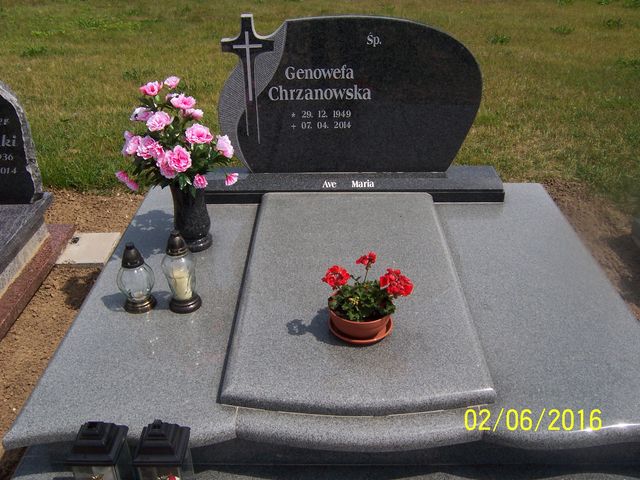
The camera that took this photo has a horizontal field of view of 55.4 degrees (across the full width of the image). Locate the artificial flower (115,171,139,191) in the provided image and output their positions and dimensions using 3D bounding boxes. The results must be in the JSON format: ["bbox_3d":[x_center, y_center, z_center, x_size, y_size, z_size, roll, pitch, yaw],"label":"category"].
[{"bbox_3d":[-0.635,-0.195,2.002,0.045,0.075,0.080,-45,46,-15],"label":"artificial flower"}]

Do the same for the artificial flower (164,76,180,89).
[{"bbox_3d":[-0.490,-0.523,2.026,0.058,0.050,0.055,11,2,18],"label":"artificial flower"}]

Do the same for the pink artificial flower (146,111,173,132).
[{"bbox_3d":[-0.522,-0.385,1.983,0.088,0.075,0.055,7,4,12],"label":"pink artificial flower"}]

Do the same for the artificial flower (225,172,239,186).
[{"bbox_3d":[-0.293,-0.200,2.020,0.040,0.050,0.050,36,43,18],"label":"artificial flower"}]

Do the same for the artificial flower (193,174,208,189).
[{"bbox_3d":[-0.379,-0.186,1.936,0.050,0.046,0.045,-6,31,-9],"label":"artificial flower"}]

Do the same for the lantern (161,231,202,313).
[{"bbox_3d":[-0.408,0.083,1.791,0.100,0.253,0.100,0,30,0],"label":"lantern"}]

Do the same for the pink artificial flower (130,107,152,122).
[{"bbox_3d":[-0.574,-0.403,1.961,0.055,0.060,0.070,13,24,-24],"label":"pink artificial flower"}]

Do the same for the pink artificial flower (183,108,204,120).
[{"bbox_3d":[-0.432,-0.428,2.082,0.060,0.050,0.050,-23,20,-33],"label":"pink artificial flower"}]

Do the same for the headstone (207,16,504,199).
[{"bbox_3d":[0.124,-0.533,2.531,1.314,0.724,0.264,0,31,1],"label":"headstone"}]

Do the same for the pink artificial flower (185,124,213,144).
[{"bbox_3d":[-0.378,-0.328,1.899,0.086,0.070,0.055,-4,-1,-6],"label":"pink artificial flower"}]

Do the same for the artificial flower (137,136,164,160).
[{"bbox_3d":[-0.525,-0.284,1.892,0.085,0.075,0.060,10,8,17],"label":"artificial flower"}]

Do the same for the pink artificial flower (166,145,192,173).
[{"bbox_3d":[-0.460,-0.267,1.997,0.086,0.088,0.055,-3,19,-5],"label":"pink artificial flower"}]

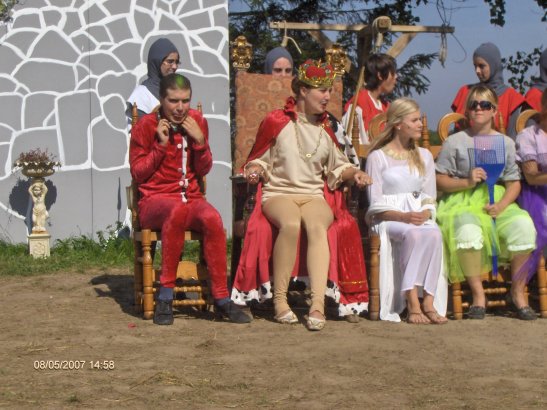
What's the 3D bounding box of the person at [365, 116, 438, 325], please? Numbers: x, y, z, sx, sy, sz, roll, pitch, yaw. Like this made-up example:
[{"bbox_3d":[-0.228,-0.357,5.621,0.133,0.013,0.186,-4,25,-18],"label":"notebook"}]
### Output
[{"bbox_3d":[0.724,-0.007,7.110,0.450,1.220,0.740,-1,3,-15],"label":"person"}]

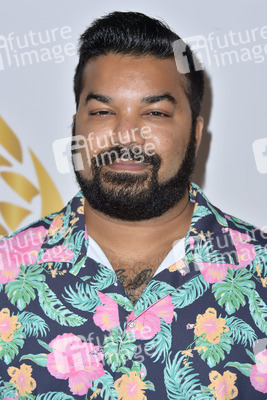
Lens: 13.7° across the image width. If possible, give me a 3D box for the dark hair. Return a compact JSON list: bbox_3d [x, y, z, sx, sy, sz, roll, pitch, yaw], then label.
[{"bbox_3d":[0.009,-0.156,1.420,0.165,0.170,0.205,0,0,12],"label":"dark hair"}]

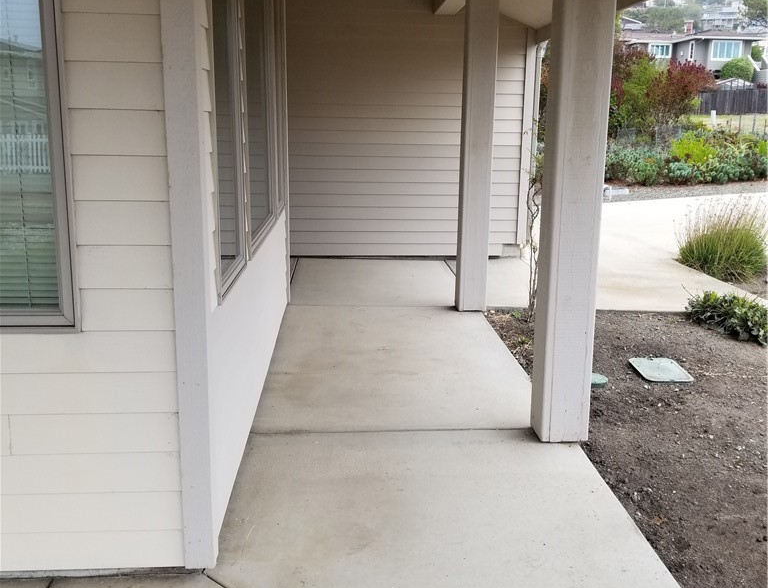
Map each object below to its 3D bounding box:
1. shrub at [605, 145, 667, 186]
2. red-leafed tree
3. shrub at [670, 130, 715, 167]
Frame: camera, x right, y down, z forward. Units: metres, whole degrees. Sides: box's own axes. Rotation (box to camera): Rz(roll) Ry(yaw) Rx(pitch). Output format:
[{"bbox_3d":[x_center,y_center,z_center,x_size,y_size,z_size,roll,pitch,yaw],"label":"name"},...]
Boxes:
[{"bbox_3d":[5.635,-2.890,17.300,1.250,0.850,1.000,0,12,-3],"label":"shrub"},{"bbox_3d":[9.638,-6.452,25.000,2.000,2.350,1.800,0,12,-3],"label":"red-leafed tree"},{"bbox_3d":[7.621,-3.595,19.000,0.950,0.850,0.850,0,12,-3],"label":"shrub"}]

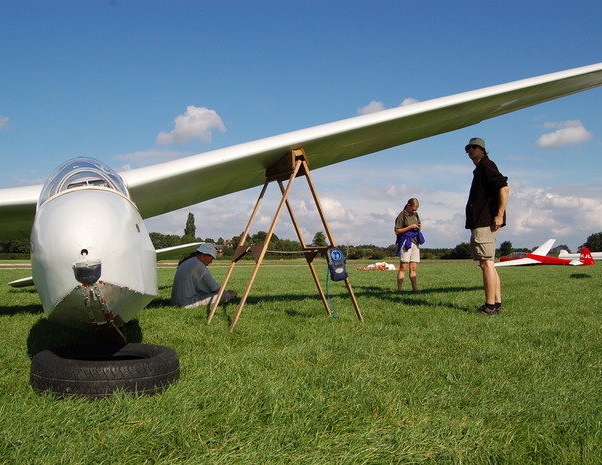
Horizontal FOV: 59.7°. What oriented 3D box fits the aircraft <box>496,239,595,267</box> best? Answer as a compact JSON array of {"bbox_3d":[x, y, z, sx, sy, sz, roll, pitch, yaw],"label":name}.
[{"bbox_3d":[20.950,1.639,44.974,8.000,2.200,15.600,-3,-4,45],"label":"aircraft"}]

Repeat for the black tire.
[{"bbox_3d":[-0.825,0.587,2.214,0.595,0.168,0.595,0,-3,0],"label":"black tire"}]

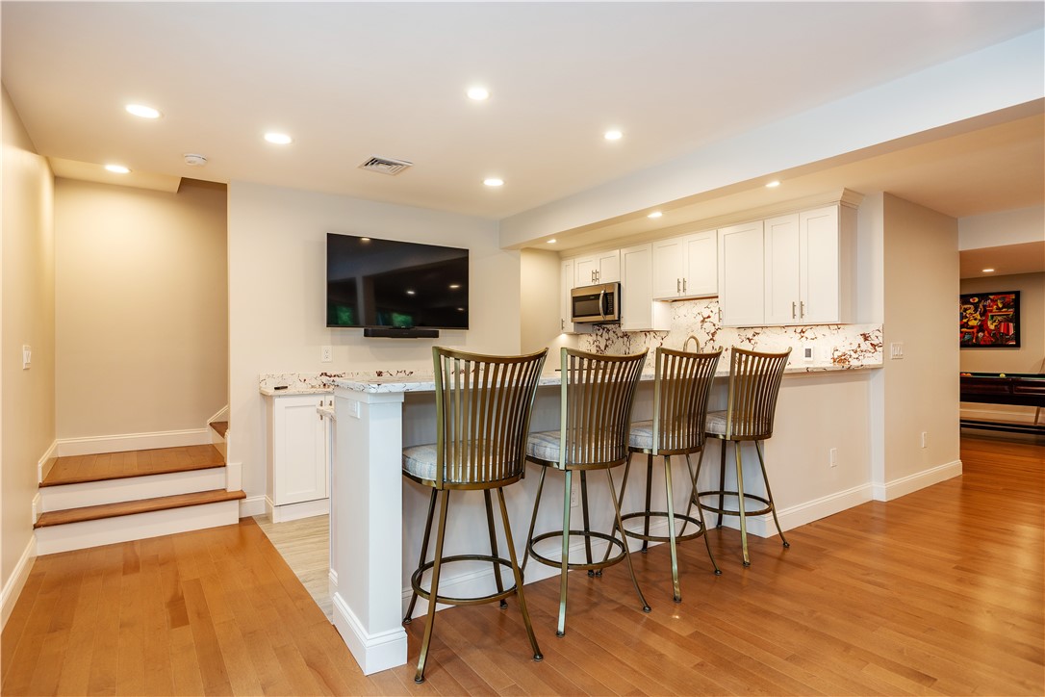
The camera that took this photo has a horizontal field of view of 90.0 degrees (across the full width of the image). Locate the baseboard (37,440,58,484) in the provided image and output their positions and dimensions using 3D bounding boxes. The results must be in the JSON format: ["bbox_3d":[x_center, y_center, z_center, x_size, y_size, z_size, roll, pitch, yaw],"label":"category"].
[{"bbox_3d":[-3.197,0.749,3.537,0.017,0.133,0.870,0,0,-36],"label":"baseboard"}]

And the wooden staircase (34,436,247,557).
[{"bbox_3d":[-2.657,1.002,3.751,1.080,0.380,1.150,0,0,-33],"label":"wooden staircase"}]

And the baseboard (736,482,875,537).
[{"bbox_3d":[2.097,1.129,3.782,1.490,0.137,0.215,0,0,-33],"label":"baseboard"}]

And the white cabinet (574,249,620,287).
[{"bbox_3d":[1.021,-0.937,6.328,0.330,0.370,0.765,0,0,-36],"label":"white cabinet"}]

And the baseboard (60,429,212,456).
[{"bbox_3d":[-3.050,0.745,4.168,0.995,0.130,0.018,0,0,-36],"label":"baseboard"}]

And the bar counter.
[{"bbox_3d":[0.970,0.663,3.212,4.040,1.065,0.525,0,0,-33],"label":"bar counter"}]

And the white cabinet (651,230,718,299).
[{"bbox_3d":[1.754,-0.821,5.334,0.330,0.602,0.785,0,0,-36],"label":"white cabinet"}]

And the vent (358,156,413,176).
[{"bbox_3d":[-0.888,-1.168,3.369,0.264,0.027,0.276,0,0,-33],"label":"vent"}]

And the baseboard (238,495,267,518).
[{"bbox_3d":[-1.921,1.124,3.701,0.185,0.137,0.025,0,0,-33],"label":"baseboard"}]

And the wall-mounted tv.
[{"bbox_3d":[-0.980,-0.516,4.302,1.222,0.713,0.055,0,0,-35],"label":"wall-mounted tv"}]

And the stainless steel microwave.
[{"bbox_3d":[0.986,-0.514,6.212,0.410,0.425,0.767,0,0,-36],"label":"stainless steel microwave"}]

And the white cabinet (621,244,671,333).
[{"bbox_3d":[1.385,-0.661,5.835,0.330,0.922,0.460,0,0,-36],"label":"white cabinet"}]

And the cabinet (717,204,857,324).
[{"bbox_3d":[2.300,-0.661,4.593,0.330,0.922,1.055,0,0,-36],"label":"cabinet"}]

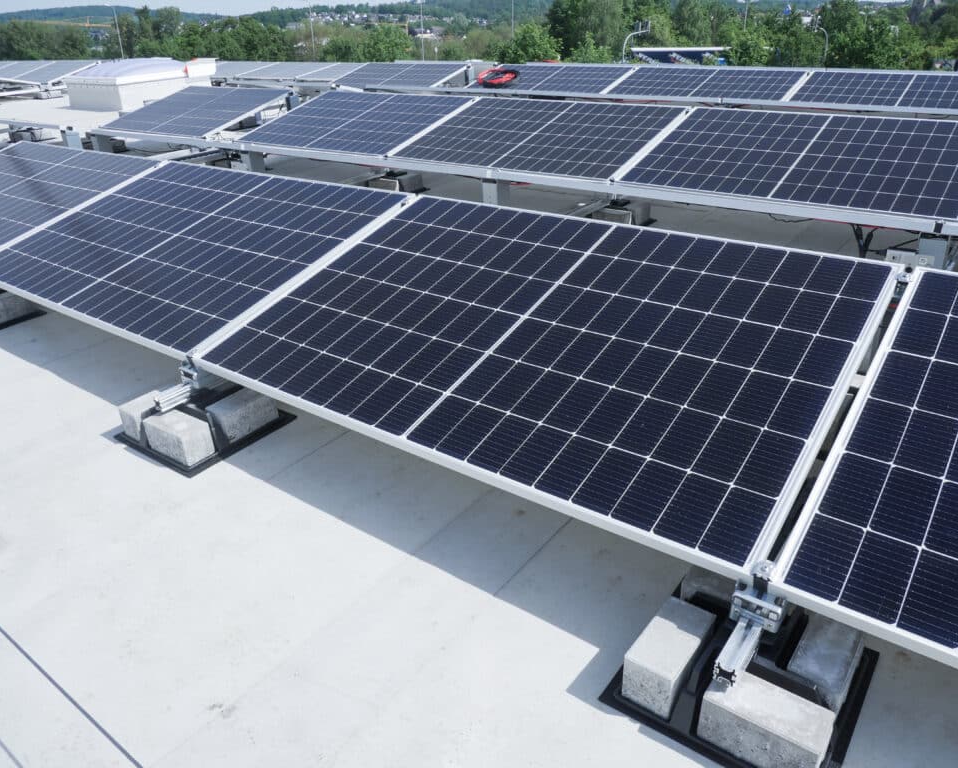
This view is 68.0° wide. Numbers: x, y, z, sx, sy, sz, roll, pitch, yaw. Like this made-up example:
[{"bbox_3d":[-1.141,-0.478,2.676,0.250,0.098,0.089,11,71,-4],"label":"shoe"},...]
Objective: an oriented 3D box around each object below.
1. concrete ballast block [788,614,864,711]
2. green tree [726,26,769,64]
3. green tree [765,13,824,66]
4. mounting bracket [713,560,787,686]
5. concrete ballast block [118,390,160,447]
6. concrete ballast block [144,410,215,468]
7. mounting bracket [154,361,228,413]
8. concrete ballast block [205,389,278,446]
[{"bbox_3d":[0.656,0.538,1.356,0.097,0.102,0.205,17,32,33],"label":"concrete ballast block"},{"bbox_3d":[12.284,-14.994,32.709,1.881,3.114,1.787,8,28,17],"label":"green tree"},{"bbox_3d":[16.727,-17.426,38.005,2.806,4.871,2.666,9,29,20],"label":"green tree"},{"bbox_3d":[0.478,0.417,1.254,0.083,0.137,0.195,17,32,33],"label":"mounting bracket"},{"bbox_3d":[-1.037,0.095,2.310,0.098,0.098,0.197,17,30,33],"label":"concrete ballast block"},{"bbox_3d":[-0.910,0.161,2.169,0.197,0.098,0.098,17,30,33],"label":"concrete ballast block"},{"bbox_3d":[-0.914,-0.017,2.207,0.083,0.137,0.195,17,32,33],"label":"mounting bracket"},{"bbox_3d":[-0.765,0.096,2.308,0.098,0.098,0.197,17,30,33],"label":"concrete ballast block"}]

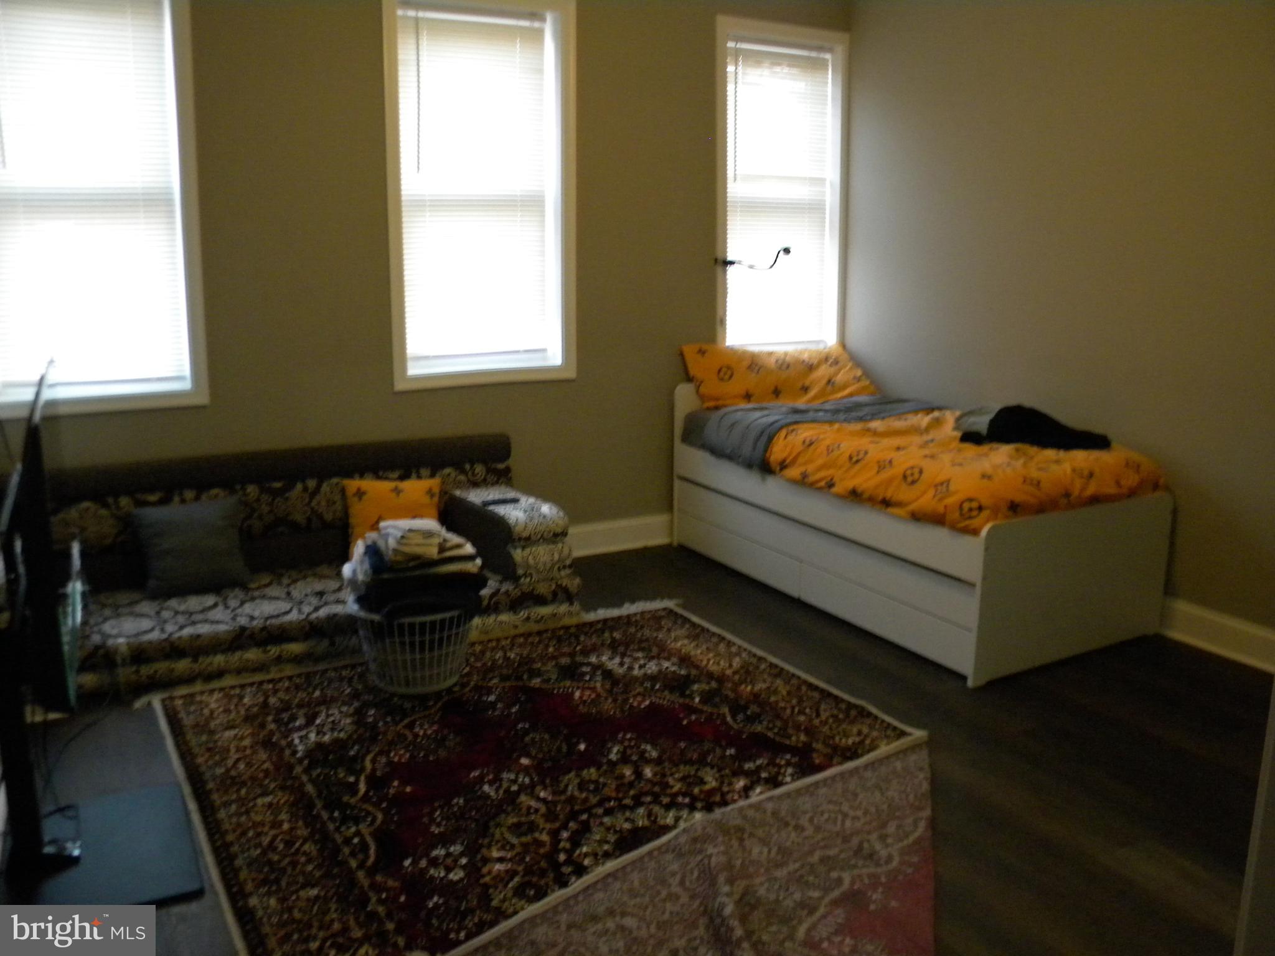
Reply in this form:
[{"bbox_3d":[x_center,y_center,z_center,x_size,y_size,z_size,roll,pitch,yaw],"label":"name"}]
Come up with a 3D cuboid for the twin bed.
[{"bbox_3d":[1.120,0.019,4.543,1.035,0.950,1.970,-7,14,-29],"label":"twin bed"}]

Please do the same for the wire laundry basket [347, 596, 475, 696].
[{"bbox_3d":[-0.772,0.558,3.570,0.425,0.275,0.420,0,12,0],"label":"wire laundry basket"}]

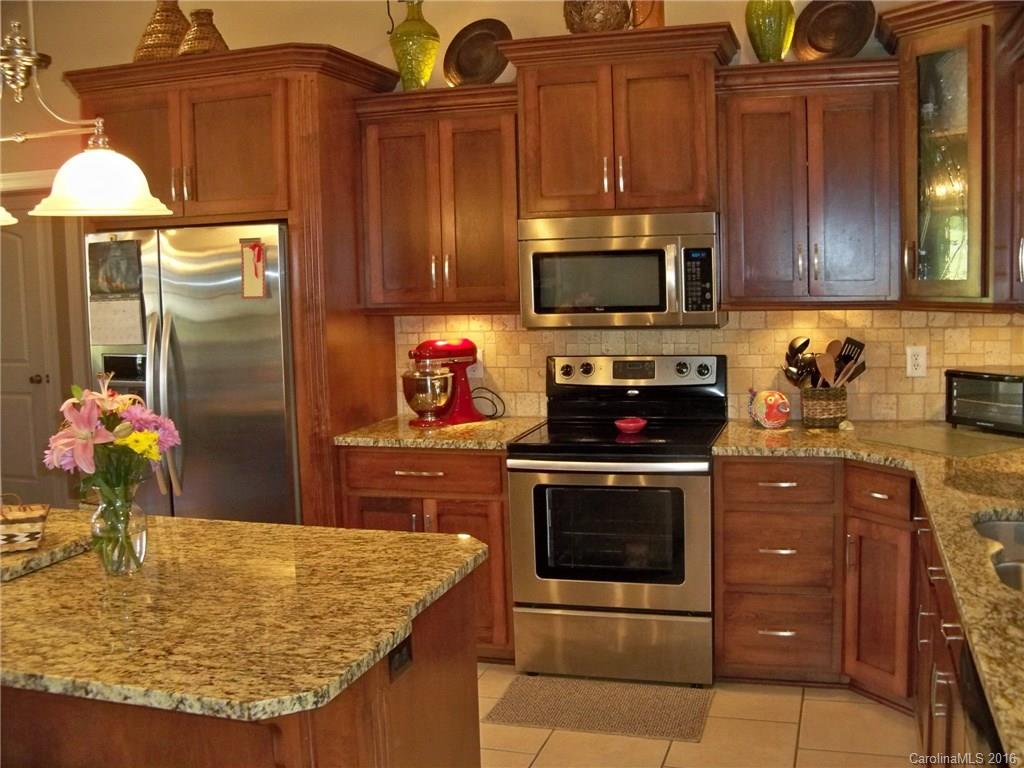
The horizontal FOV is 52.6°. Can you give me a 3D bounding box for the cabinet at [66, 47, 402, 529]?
[{"bbox_3d":[-1.113,-0.100,4.413,1.140,2.380,0.790,0,6,16],"label":"cabinet"}]

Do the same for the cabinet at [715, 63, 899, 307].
[{"bbox_3d":[1.113,-0.726,3.906,0.648,0.885,0.390,0,6,16],"label":"cabinet"}]

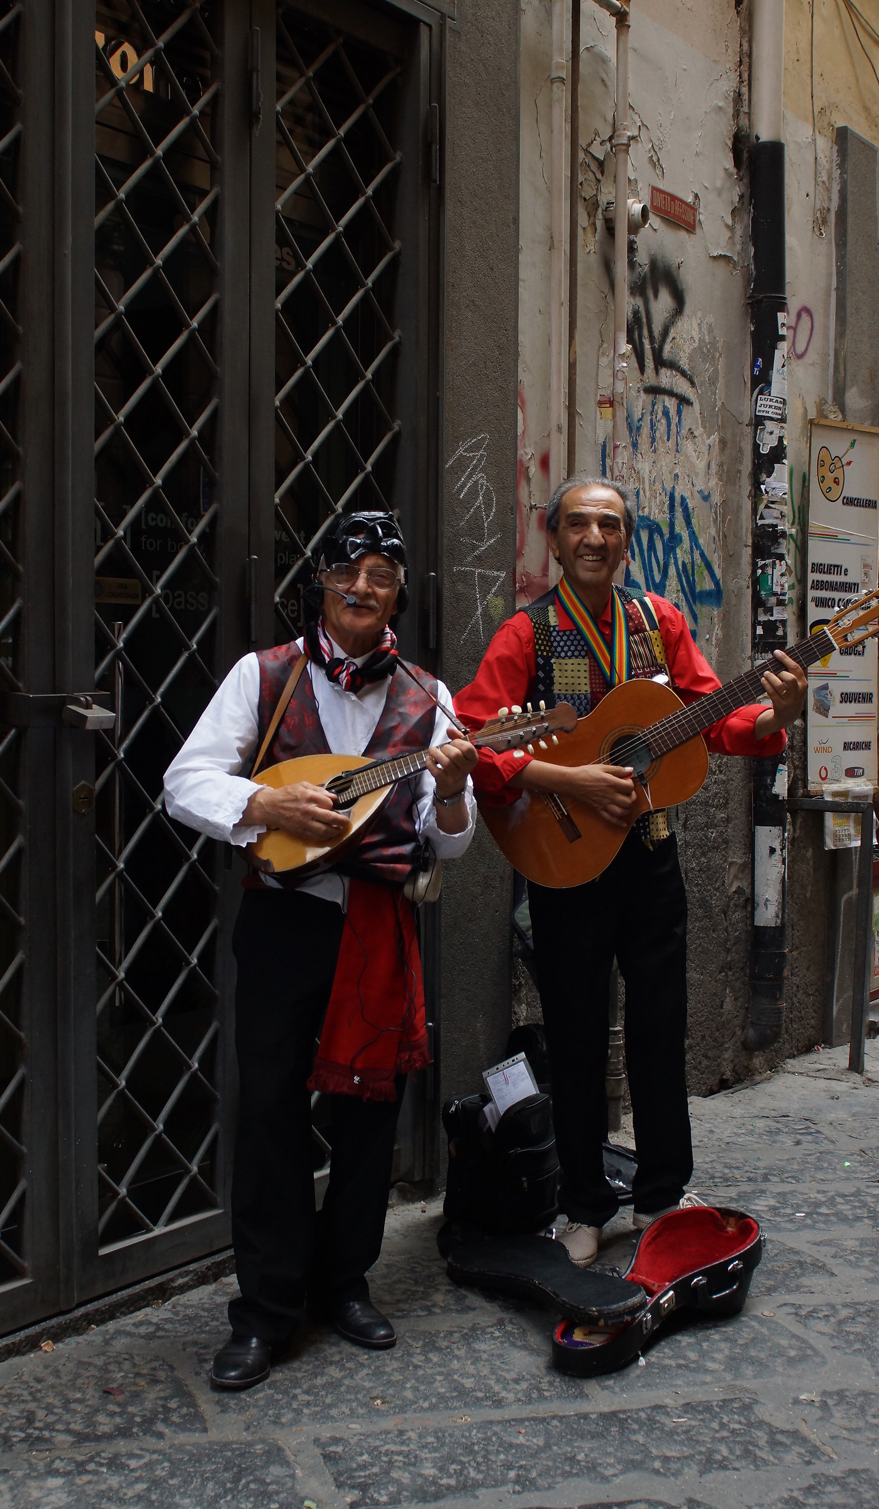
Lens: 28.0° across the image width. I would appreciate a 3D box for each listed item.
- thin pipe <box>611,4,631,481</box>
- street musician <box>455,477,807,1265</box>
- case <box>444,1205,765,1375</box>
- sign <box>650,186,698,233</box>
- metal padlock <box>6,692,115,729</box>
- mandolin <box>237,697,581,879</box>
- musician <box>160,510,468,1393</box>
[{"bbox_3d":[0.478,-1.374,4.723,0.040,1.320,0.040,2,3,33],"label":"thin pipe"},{"bbox_3d":[0.423,0.229,3.877,0.740,1.700,0.500,0,3,-1],"label":"street musician"},{"bbox_3d":[0.304,1.042,3.523,0.500,0.170,0.700,2,3,33],"label":"case"},{"bbox_3d":[0.681,-1.585,5.121,0.015,0.075,0.310,2,3,33],"label":"sign"},{"bbox_3d":[-0.706,-0.081,3.274,0.090,0.070,0.190,2,3,33],"label":"metal padlock"},{"bbox_3d":[-0.043,0.068,3.237,0.630,0.200,0.150,-23,-17,6],"label":"mandolin"},{"bbox_3d":[-0.229,0.334,3.369,0.590,1.620,0.480,0,3,-6],"label":"musician"}]

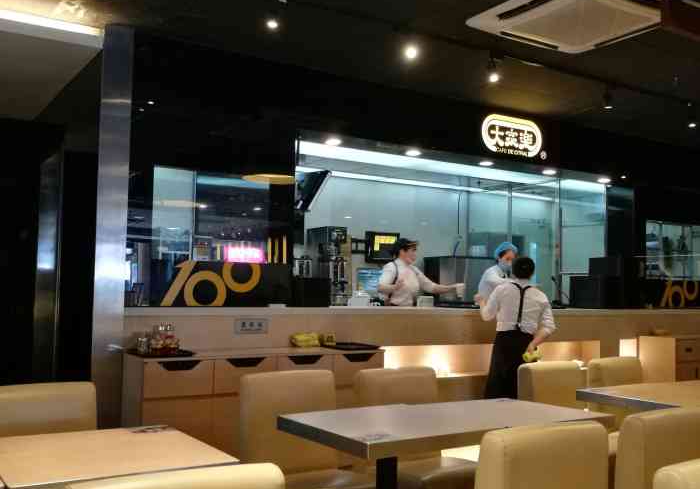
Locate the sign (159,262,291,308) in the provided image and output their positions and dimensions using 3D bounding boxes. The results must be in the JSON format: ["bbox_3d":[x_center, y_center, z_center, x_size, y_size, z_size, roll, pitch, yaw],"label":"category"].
[{"bbox_3d":[-0.810,0.274,4.854,0.941,0.285,0.040,4,-5,-32],"label":"sign"}]

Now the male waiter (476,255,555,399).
[{"bbox_3d":[1.294,0.878,5.692,0.560,1.572,0.420,1,-4,0],"label":"male waiter"}]

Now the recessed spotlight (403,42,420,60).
[{"bbox_3d":[0.380,-1.192,4.497,0.100,0.100,0.100,1,-4,0],"label":"recessed spotlight"}]

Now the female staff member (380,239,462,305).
[{"bbox_3d":[0.599,0.794,6.264,0.580,1.680,0.500,4,-5,-38],"label":"female staff member"}]

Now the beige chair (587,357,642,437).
[{"bbox_3d":[1.745,1.130,4.236,0.435,0.875,0.540,4,-5,-32],"label":"beige chair"}]

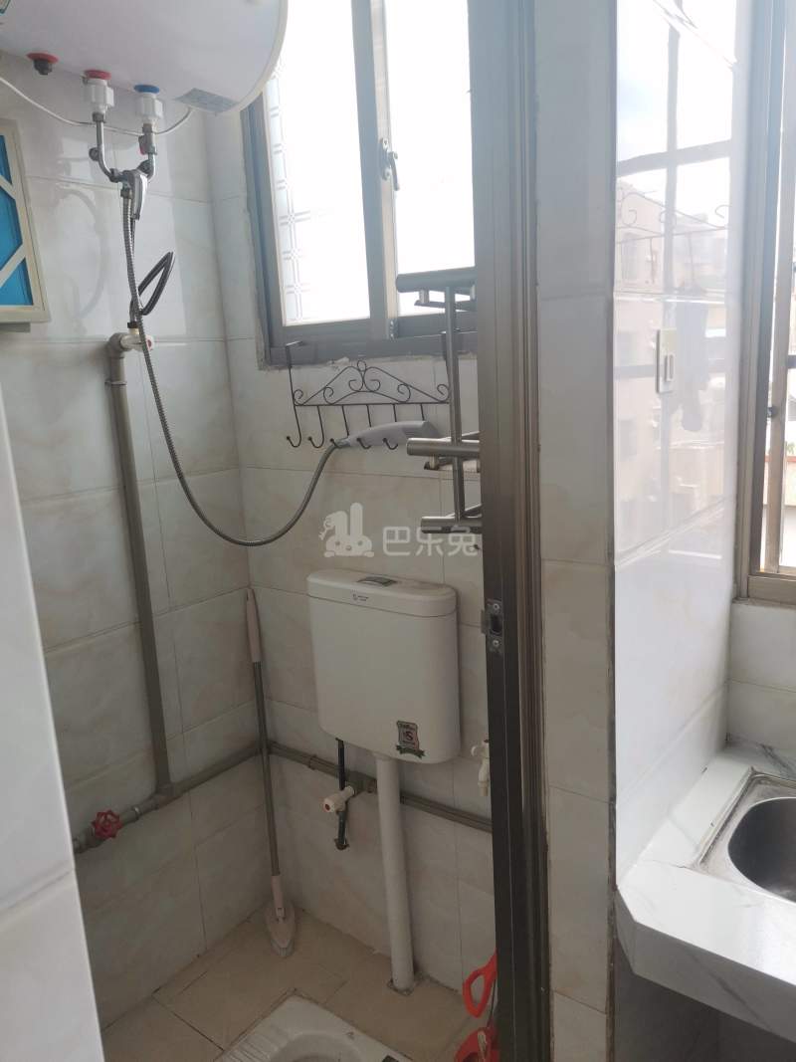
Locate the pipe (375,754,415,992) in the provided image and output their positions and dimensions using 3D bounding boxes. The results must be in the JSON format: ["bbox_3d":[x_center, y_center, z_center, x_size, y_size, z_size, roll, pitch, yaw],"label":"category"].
[{"bbox_3d":[-0.006,0.759,1.801,0.050,0.615,0.050,6,15,37],"label":"pipe"}]

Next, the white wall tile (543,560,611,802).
[{"bbox_3d":[0.221,0.183,0.974,0.087,0.300,0.012,6,15,36],"label":"white wall tile"}]

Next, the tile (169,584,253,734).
[{"bbox_3d":[-0.443,0.305,1.943,0.012,0.300,0.242,6,15,38],"label":"tile"}]

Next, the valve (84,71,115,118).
[{"bbox_3d":[-0.512,-0.746,1.364,0.047,0.070,0.043,6,15,37],"label":"valve"}]

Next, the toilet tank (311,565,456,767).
[{"bbox_3d":[-0.039,0.280,1.701,0.346,0.352,0.105,6,15,37],"label":"toilet tank"}]

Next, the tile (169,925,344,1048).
[{"bbox_3d":[-0.324,1.084,1.863,0.302,0.012,0.300,6,15,37],"label":"tile"}]

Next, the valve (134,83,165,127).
[{"bbox_3d":[-0.451,-0.767,1.441,0.047,0.070,0.043,6,15,37],"label":"valve"}]

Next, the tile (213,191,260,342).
[{"bbox_3d":[-0.364,-0.594,1.818,0.110,0.300,0.012,6,15,37],"label":"tile"}]

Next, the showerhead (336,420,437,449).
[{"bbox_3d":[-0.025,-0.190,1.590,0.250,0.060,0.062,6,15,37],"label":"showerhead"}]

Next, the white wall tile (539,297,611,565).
[{"bbox_3d":[0.205,-0.111,0.912,0.087,0.300,0.012,6,15,36],"label":"white wall tile"}]

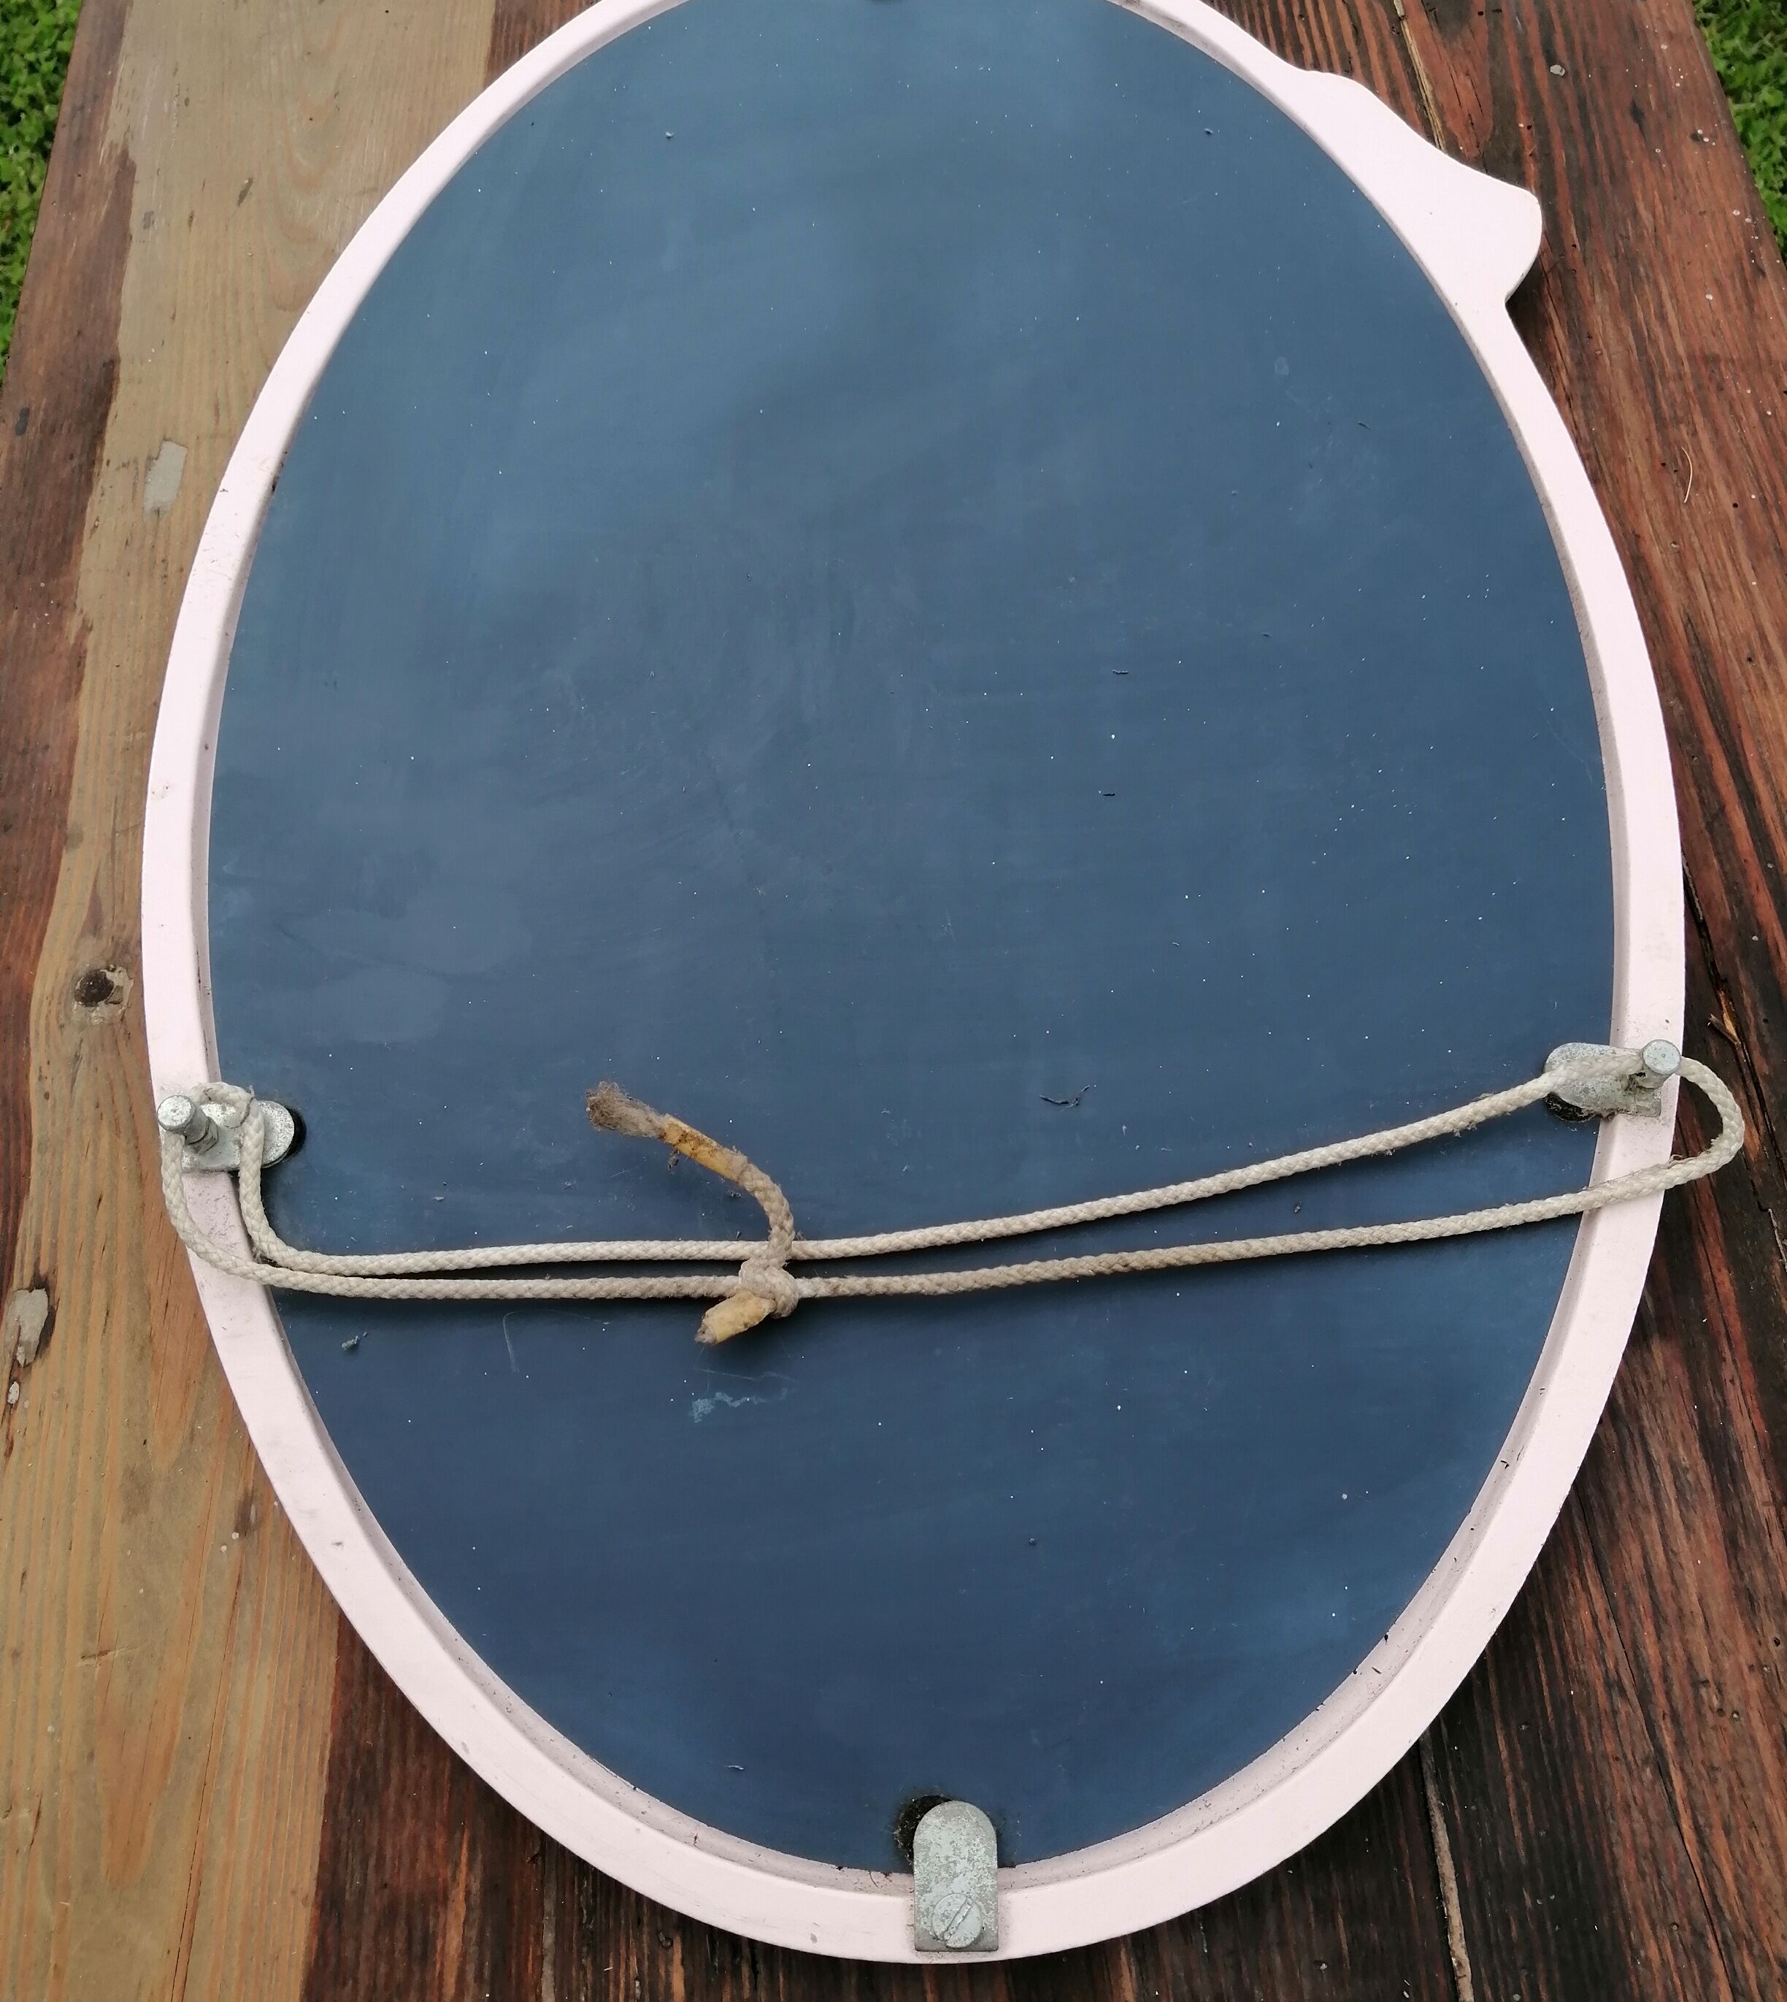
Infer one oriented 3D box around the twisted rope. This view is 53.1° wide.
[{"bbox_3d":[0.016,0.057,0.510,0.458,0.024,0.080,-1,66,1],"label":"twisted rope"}]

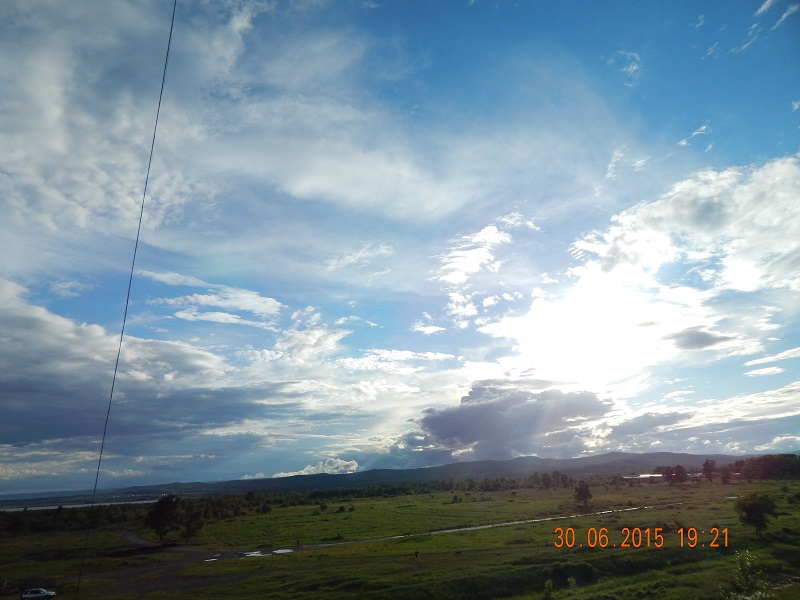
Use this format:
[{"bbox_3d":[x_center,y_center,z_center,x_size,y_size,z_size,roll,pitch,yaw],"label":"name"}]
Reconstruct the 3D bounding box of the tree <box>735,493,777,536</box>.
[{"bbox_3d":[77.510,47.400,112.630,7.850,8.910,7.620,-14,-22,29],"label":"tree"}]

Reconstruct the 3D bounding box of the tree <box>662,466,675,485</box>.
[{"bbox_3d":[194.440,127.760,370.730,7.900,12.080,7.660,-12,-21,24],"label":"tree"}]

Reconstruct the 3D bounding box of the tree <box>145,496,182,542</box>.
[{"bbox_3d":[-72.450,67.420,157.290,10.770,13.550,10.450,5,-21,-23],"label":"tree"}]

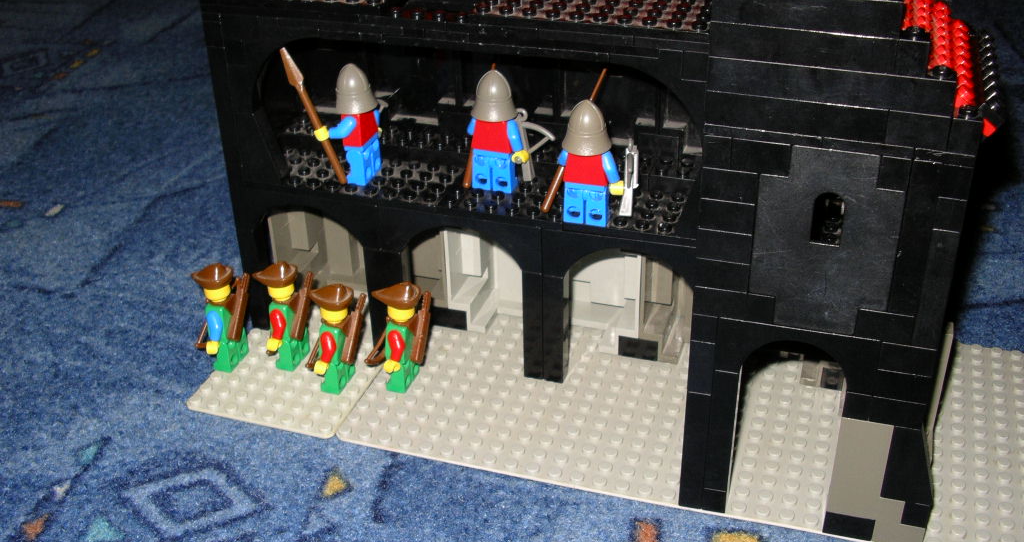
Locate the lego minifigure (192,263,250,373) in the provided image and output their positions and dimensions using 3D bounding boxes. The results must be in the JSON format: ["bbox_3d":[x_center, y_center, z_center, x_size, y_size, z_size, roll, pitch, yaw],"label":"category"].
[{"bbox_3d":[-0.114,0.017,0.445,0.025,0.045,0.025,8,31,16],"label":"lego minifigure"}]

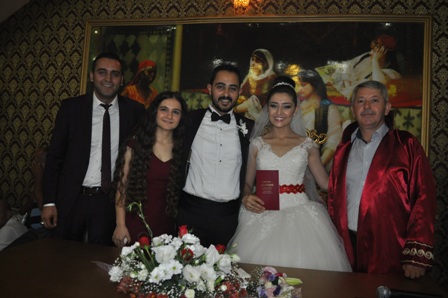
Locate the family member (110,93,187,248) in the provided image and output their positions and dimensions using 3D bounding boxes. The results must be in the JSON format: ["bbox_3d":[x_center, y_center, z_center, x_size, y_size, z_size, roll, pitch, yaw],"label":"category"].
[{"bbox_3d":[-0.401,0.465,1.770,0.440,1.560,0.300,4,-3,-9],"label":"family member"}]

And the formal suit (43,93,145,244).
[{"bbox_3d":[-0.722,0.438,1.839,0.550,1.510,0.320,4,-3,-14],"label":"formal suit"}]

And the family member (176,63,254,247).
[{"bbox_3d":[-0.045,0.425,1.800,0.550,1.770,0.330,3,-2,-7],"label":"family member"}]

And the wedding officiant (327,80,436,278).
[{"bbox_3d":[0.759,0.480,1.634,0.550,1.660,0.420,2,-3,31],"label":"wedding officiant"}]

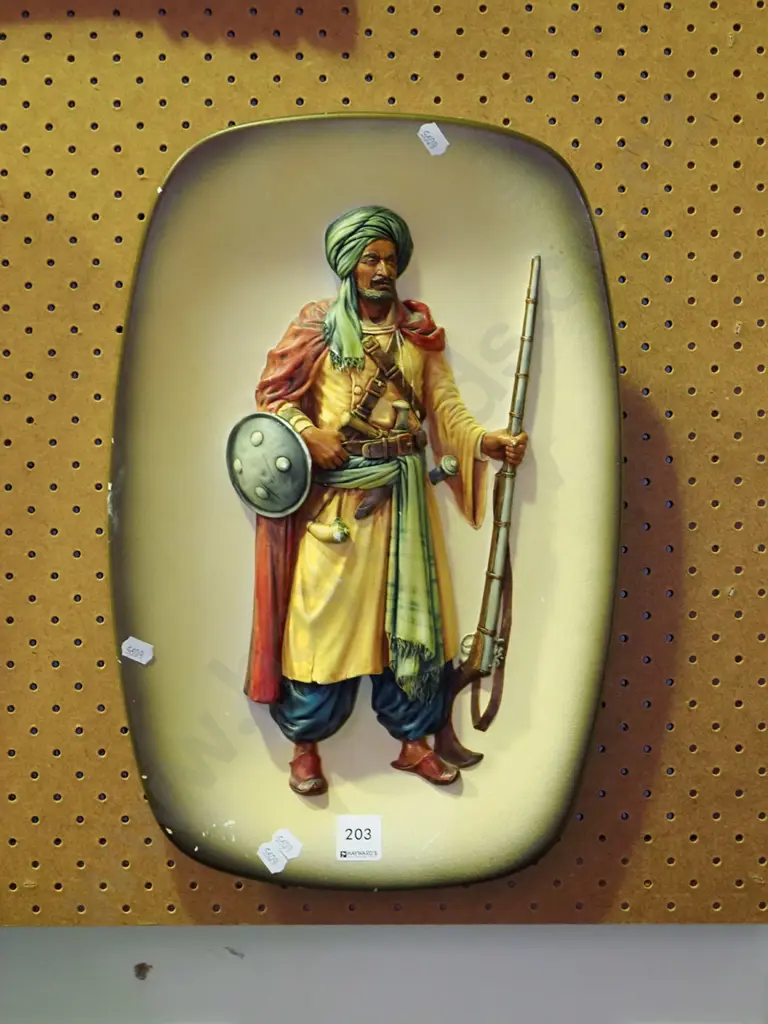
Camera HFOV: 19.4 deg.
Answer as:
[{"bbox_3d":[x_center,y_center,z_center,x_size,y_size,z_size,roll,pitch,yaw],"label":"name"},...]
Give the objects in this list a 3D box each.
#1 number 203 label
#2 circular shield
[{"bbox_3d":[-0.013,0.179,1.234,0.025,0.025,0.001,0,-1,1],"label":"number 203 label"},{"bbox_3d":[-0.064,-0.024,1.208,0.057,0.058,0.014,1,10,34],"label":"circular shield"}]

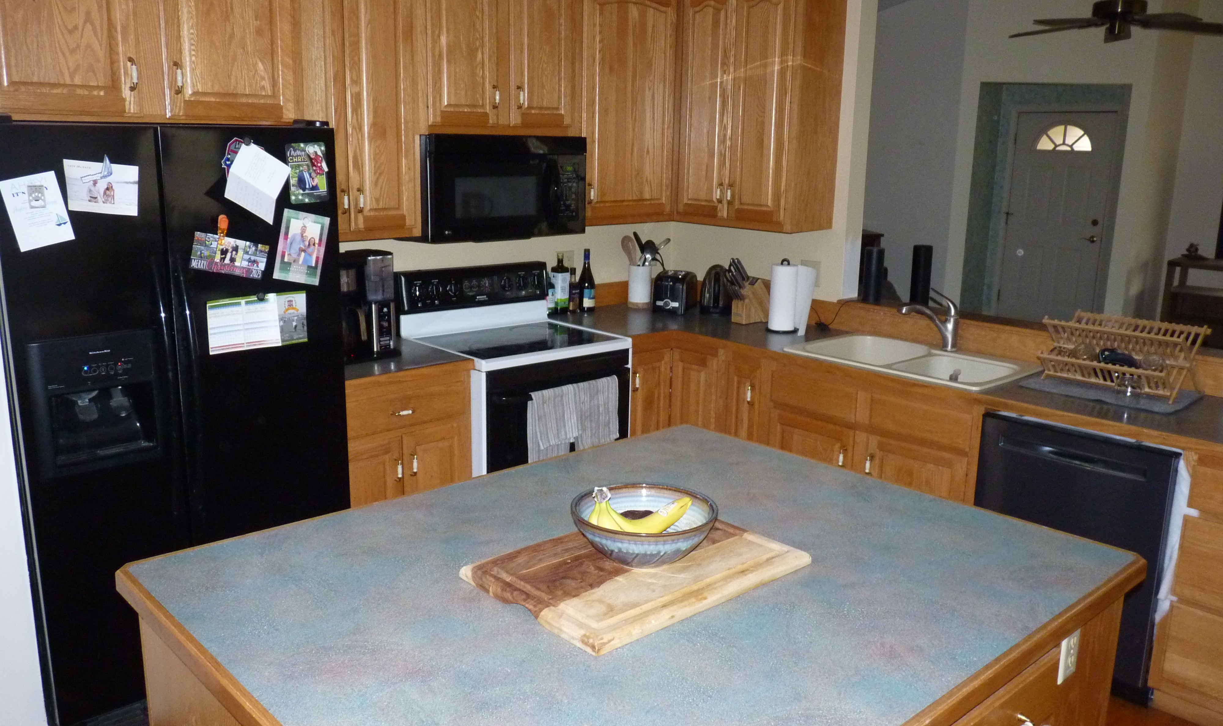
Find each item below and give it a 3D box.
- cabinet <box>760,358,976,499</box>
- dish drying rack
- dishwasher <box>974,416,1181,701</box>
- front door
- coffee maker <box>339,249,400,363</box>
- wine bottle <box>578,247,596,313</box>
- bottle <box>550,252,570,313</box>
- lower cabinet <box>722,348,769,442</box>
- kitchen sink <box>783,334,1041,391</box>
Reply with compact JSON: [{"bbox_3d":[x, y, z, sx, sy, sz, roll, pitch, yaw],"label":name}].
[{"bbox_3d":[1.180,0.441,3.871,0.610,0.880,0.910,-10,17,-41],"label":"cabinet"},{"bbox_3d":[1.748,-0.028,3.300,0.365,0.225,0.465,-10,17,-41],"label":"dish drying rack"},{"bbox_3d":[1.687,0.589,3.320,0.605,0.850,0.610,-10,17,-41],"label":"dishwasher"},{"bbox_3d":[4.150,-1.282,8.915,0.050,2.048,0.901,-10,17,-41],"label":"front door"},{"bbox_3d":[-0.996,-0.223,3.639,0.250,0.387,0.285,13,17,42],"label":"coffee maker"},{"bbox_3d":[-0.117,-0.396,4.593,0.082,0.305,0.082,1,13,0],"label":"wine bottle"},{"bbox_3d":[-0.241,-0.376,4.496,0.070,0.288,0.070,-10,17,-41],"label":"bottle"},{"bbox_3d":[0.781,0.336,4.305,0.610,0.880,0.287,-10,17,-41],"label":"lower cabinet"},{"bbox_3d":[1.174,0.066,3.774,0.550,0.197,0.837,-10,17,-41],"label":"kitchen sink"}]

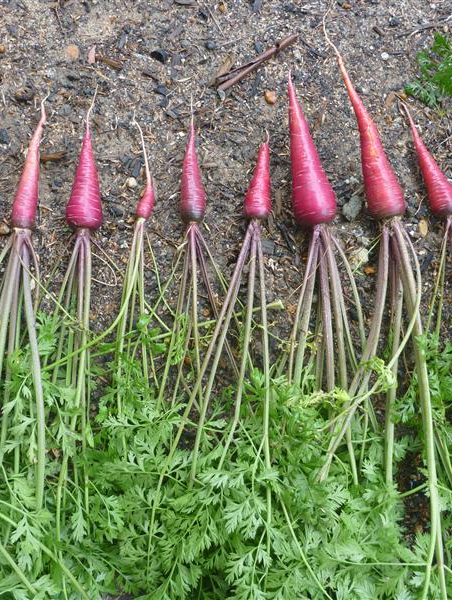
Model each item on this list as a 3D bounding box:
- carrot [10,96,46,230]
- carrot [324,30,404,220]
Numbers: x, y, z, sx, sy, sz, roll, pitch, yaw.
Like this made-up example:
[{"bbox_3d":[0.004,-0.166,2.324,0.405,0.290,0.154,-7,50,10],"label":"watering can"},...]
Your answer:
[{"bbox_3d":[-0.214,-0.157,0.709,0.030,0.027,0.166,-1,68,0],"label":"carrot"},{"bbox_3d":[0.147,-0.207,0.722,0.046,0.042,0.258,-10,68,-4],"label":"carrot"}]

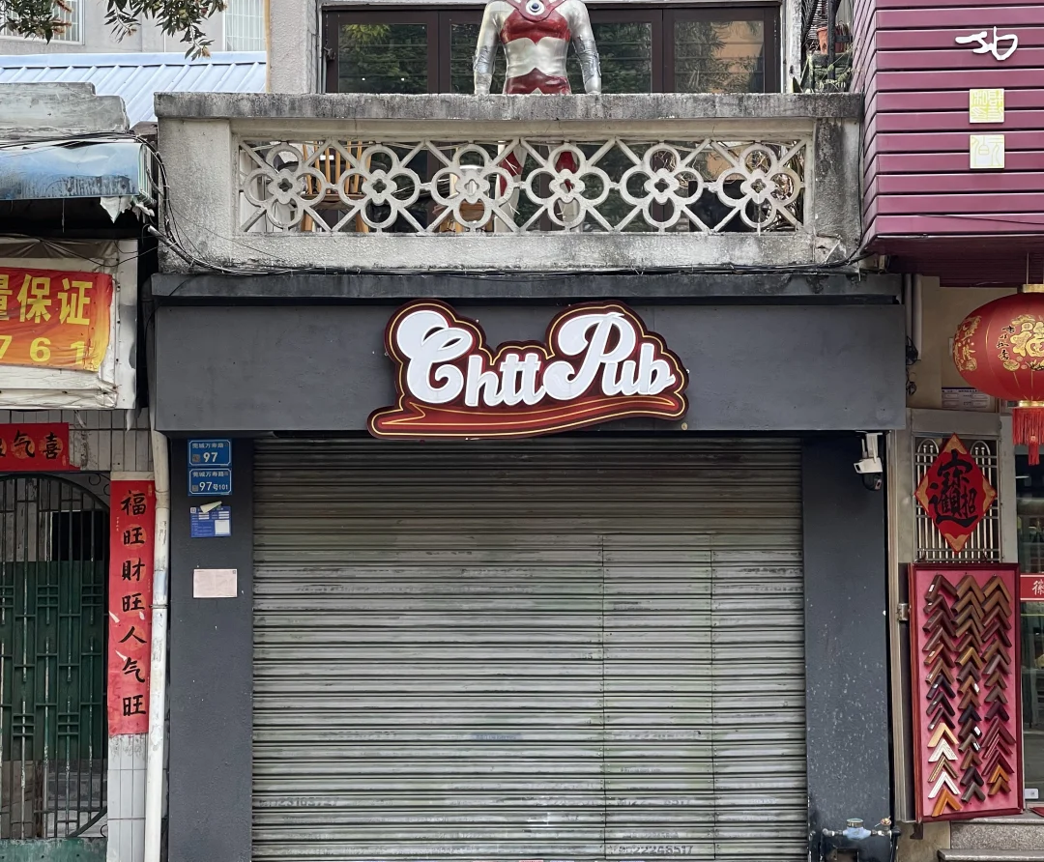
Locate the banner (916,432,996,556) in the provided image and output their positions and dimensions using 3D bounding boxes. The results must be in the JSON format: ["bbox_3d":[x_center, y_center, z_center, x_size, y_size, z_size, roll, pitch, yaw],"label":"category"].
[{"bbox_3d":[2.183,0.315,12.950,0.580,0.610,0.015,2,-5,-33],"label":"banner"}]

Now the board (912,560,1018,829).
[{"bbox_3d":[2.206,1.296,12.750,0.700,1.240,0.050,3,-5,-37],"label":"board"}]

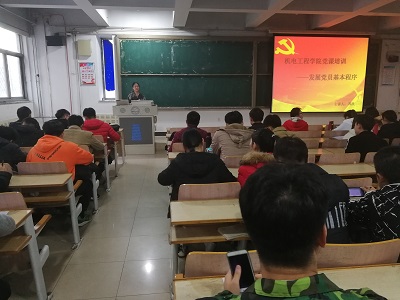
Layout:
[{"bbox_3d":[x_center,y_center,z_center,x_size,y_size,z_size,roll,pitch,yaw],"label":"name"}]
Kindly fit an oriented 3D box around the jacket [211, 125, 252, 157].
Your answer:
[{"bbox_3d":[0.369,0.039,3.427,0.520,0.640,0.460,-1,11,-6],"label":"jacket"}]

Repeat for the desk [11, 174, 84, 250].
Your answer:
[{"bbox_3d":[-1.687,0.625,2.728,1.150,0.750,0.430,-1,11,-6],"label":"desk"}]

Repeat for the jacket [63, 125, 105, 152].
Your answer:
[{"bbox_3d":[-1.688,-0.043,4.584,0.560,0.660,0.450,0,11,0],"label":"jacket"}]

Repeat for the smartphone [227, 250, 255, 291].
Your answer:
[{"bbox_3d":[0.160,0.451,1.184,0.075,0.009,0.152,-13,53,-4],"label":"smartphone"}]

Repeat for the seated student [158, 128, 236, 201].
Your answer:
[{"bbox_3d":[-0.004,0.417,2.619,0.650,1.200,0.740,-1,11,-6],"label":"seated student"}]

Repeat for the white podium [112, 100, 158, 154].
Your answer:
[{"bbox_3d":[-1.521,-0.566,7.639,1.020,1.250,0.680,-1,11,-6],"label":"white podium"}]

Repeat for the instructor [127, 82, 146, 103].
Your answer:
[{"bbox_3d":[-1.643,-0.940,8.241,0.470,1.620,0.320,-1,11,-6],"label":"instructor"}]

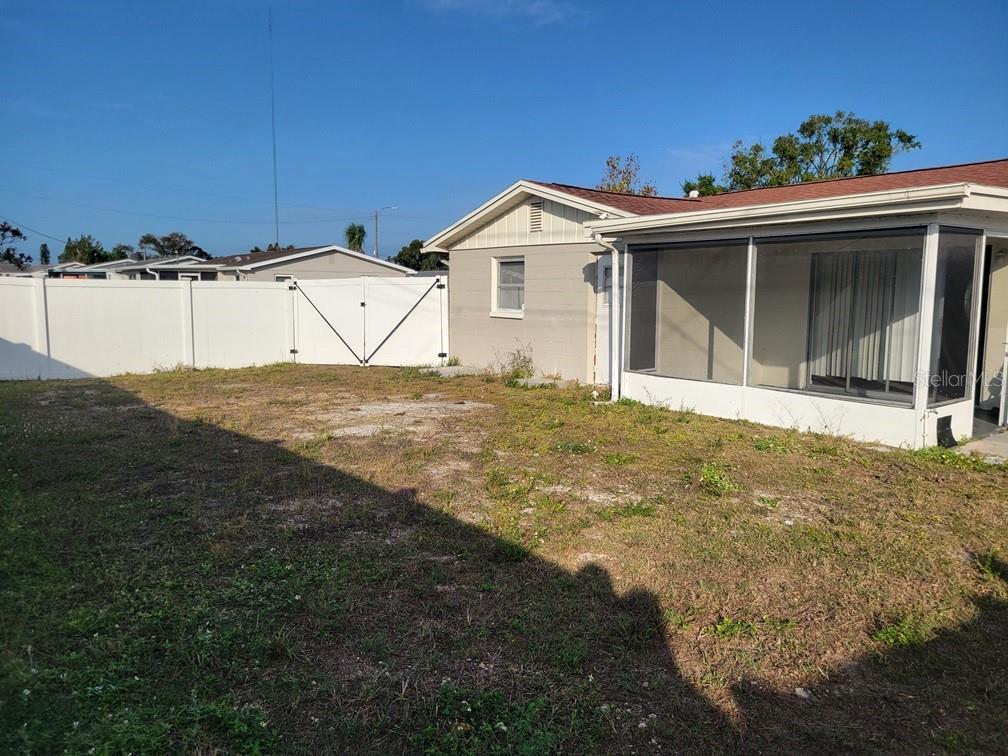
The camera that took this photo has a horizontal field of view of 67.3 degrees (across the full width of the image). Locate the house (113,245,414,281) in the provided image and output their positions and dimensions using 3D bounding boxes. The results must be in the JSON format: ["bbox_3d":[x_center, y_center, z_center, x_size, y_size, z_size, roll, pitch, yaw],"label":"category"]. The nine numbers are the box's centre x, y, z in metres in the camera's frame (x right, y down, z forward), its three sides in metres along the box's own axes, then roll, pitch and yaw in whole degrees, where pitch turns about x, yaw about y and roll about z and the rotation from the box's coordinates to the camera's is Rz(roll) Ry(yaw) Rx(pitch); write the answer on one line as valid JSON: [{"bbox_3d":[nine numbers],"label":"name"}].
[{"bbox_3d":[-13.624,-4.895,40.117,11.100,3.600,17.000,-4,8,-35],"label":"house"}]

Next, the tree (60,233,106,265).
[{"bbox_3d":[-48.177,-12.611,87.153,5.600,7.700,5.600,-3,8,-29],"label":"tree"}]

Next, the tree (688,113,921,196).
[{"bbox_3d":[11.531,-5.995,29.498,8.800,8.490,8.000,3,7,21],"label":"tree"}]

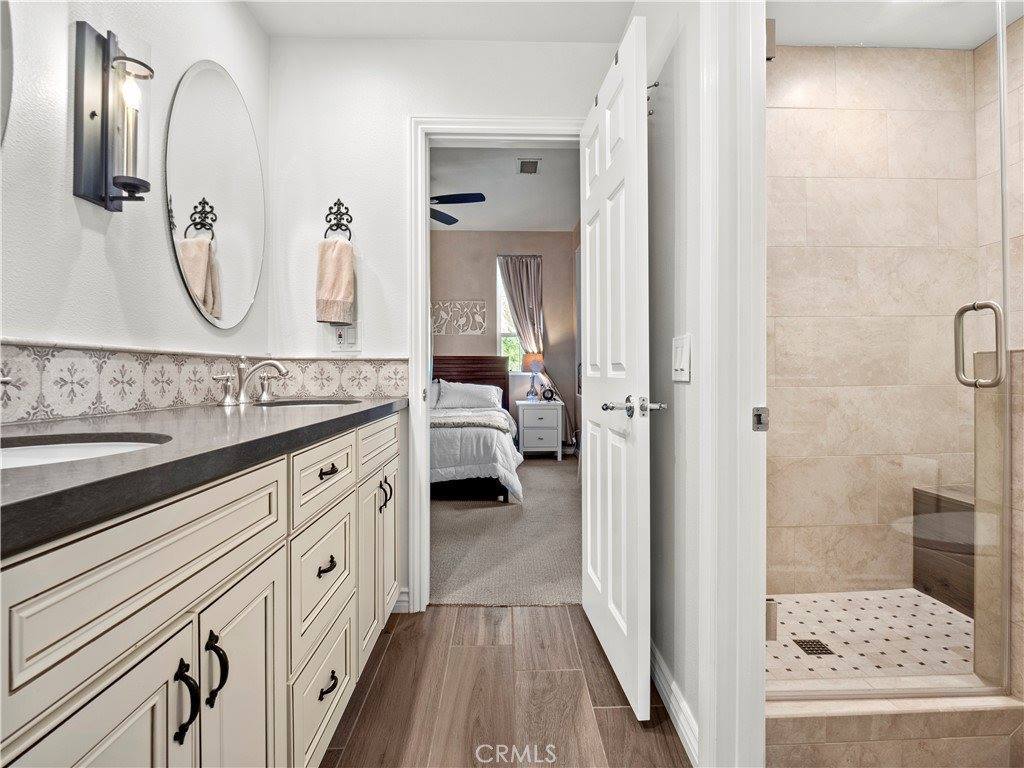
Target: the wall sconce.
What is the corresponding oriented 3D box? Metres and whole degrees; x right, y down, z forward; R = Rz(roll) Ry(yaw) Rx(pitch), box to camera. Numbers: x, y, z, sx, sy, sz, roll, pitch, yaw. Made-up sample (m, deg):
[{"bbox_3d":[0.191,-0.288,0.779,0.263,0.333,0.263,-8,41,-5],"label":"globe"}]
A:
[{"bbox_3d":[-0.934,-0.628,1.141,0.130,0.413,0.125,0,1,-1],"label":"wall sconce"}]

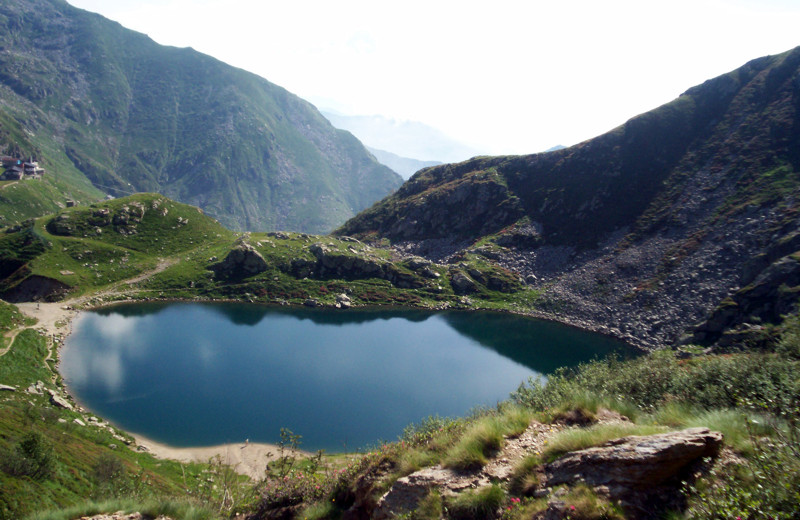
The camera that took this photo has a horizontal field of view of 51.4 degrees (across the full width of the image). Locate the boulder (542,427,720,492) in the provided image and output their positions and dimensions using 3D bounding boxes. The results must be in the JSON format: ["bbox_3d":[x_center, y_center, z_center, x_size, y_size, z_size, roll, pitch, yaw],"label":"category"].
[{"bbox_3d":[2.142,1.821,7.700,1.680,0.420,0.800,3,10,16],"label":"boulder"}]

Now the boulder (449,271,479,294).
[{"bbox_3d":[25.555,8.998,335.000,12.735,8.500,8.500,1,10,4],"label":"boulder"}]

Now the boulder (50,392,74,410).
[{"bbox_3d":[-83.573,35.002,206.000,5.692,3.000,4.300,-4,10,-23],"label":"boulder"}]

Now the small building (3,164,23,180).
[{"bbox_3d":[-251.488,-56.848,540.000,11.800,9.474,10.000,-4,11,-25],"label":"small building"}]

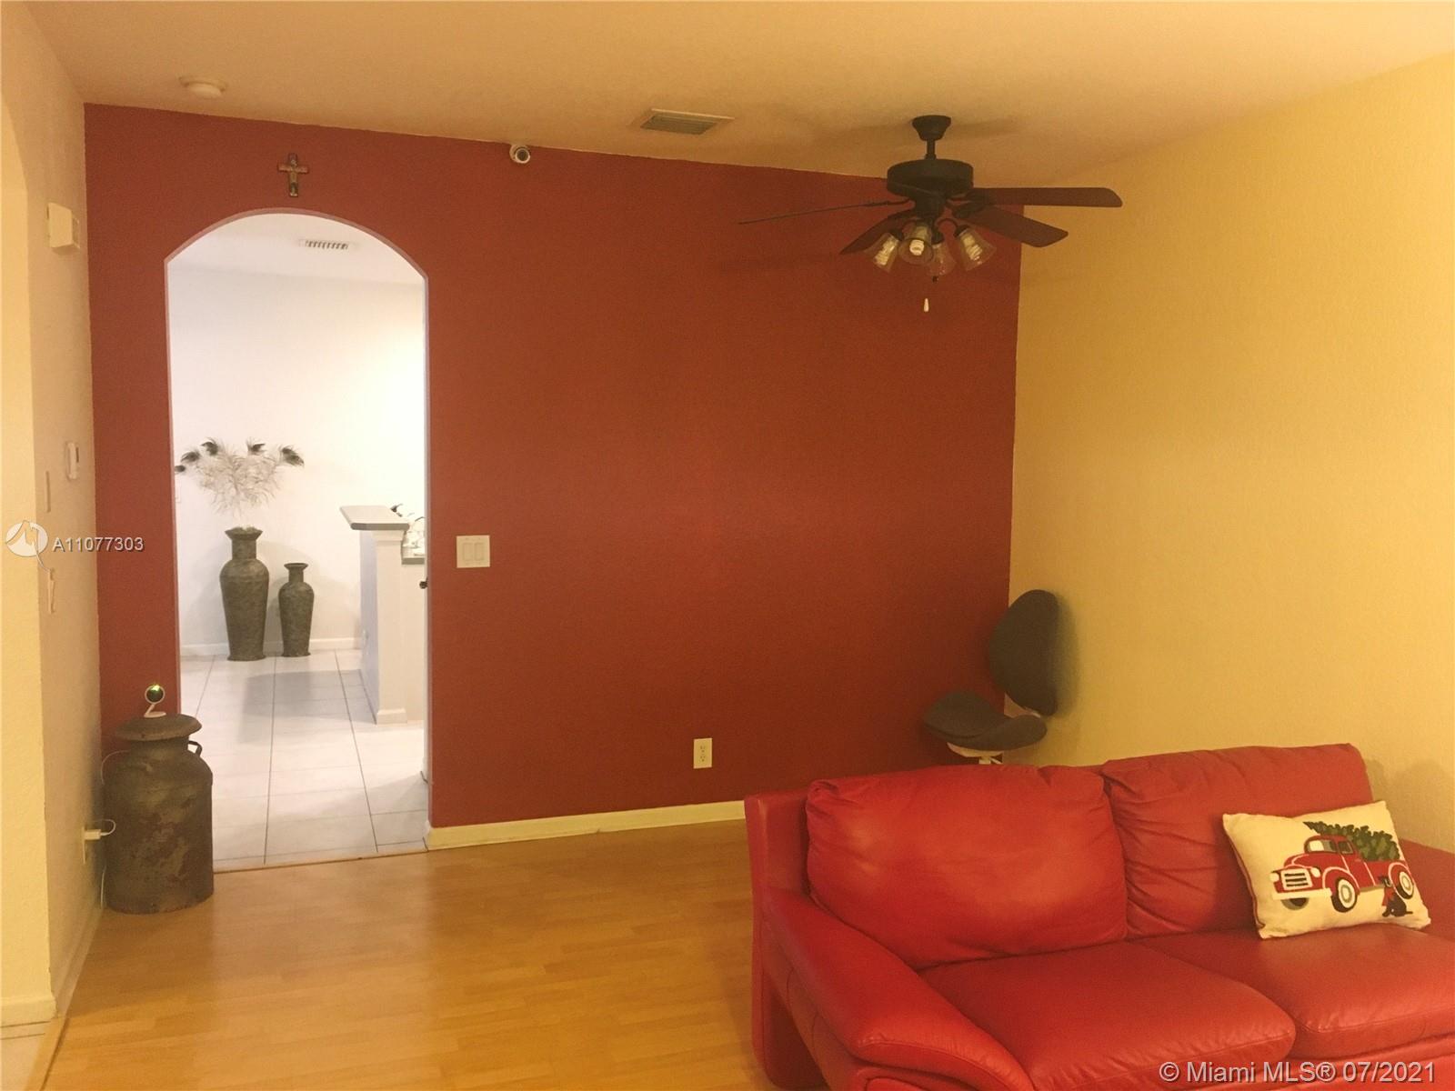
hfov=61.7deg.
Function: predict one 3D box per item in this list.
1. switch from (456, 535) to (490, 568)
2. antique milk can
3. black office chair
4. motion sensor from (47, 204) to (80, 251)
[{"bbox_3d":[-0.985,0.025,4.729,0.126,0.122,0.012,-1,5,-20],"label":"switch"},{"bbox_3d":[-1.984,0.915,4.250,0.345,0.620,0.345,-1,5,-20],"label":"antique milk can"},{"bbox_3d":[1.053,0.697,4.932,0.600,1.030,0.580,-2,5,-26],"label":"black office chair"},{"bbox_3d":[-1.895,-0.899,3.488,0.055,0.130,0.160,-1,5,-20],"label":"motion sensor"}]

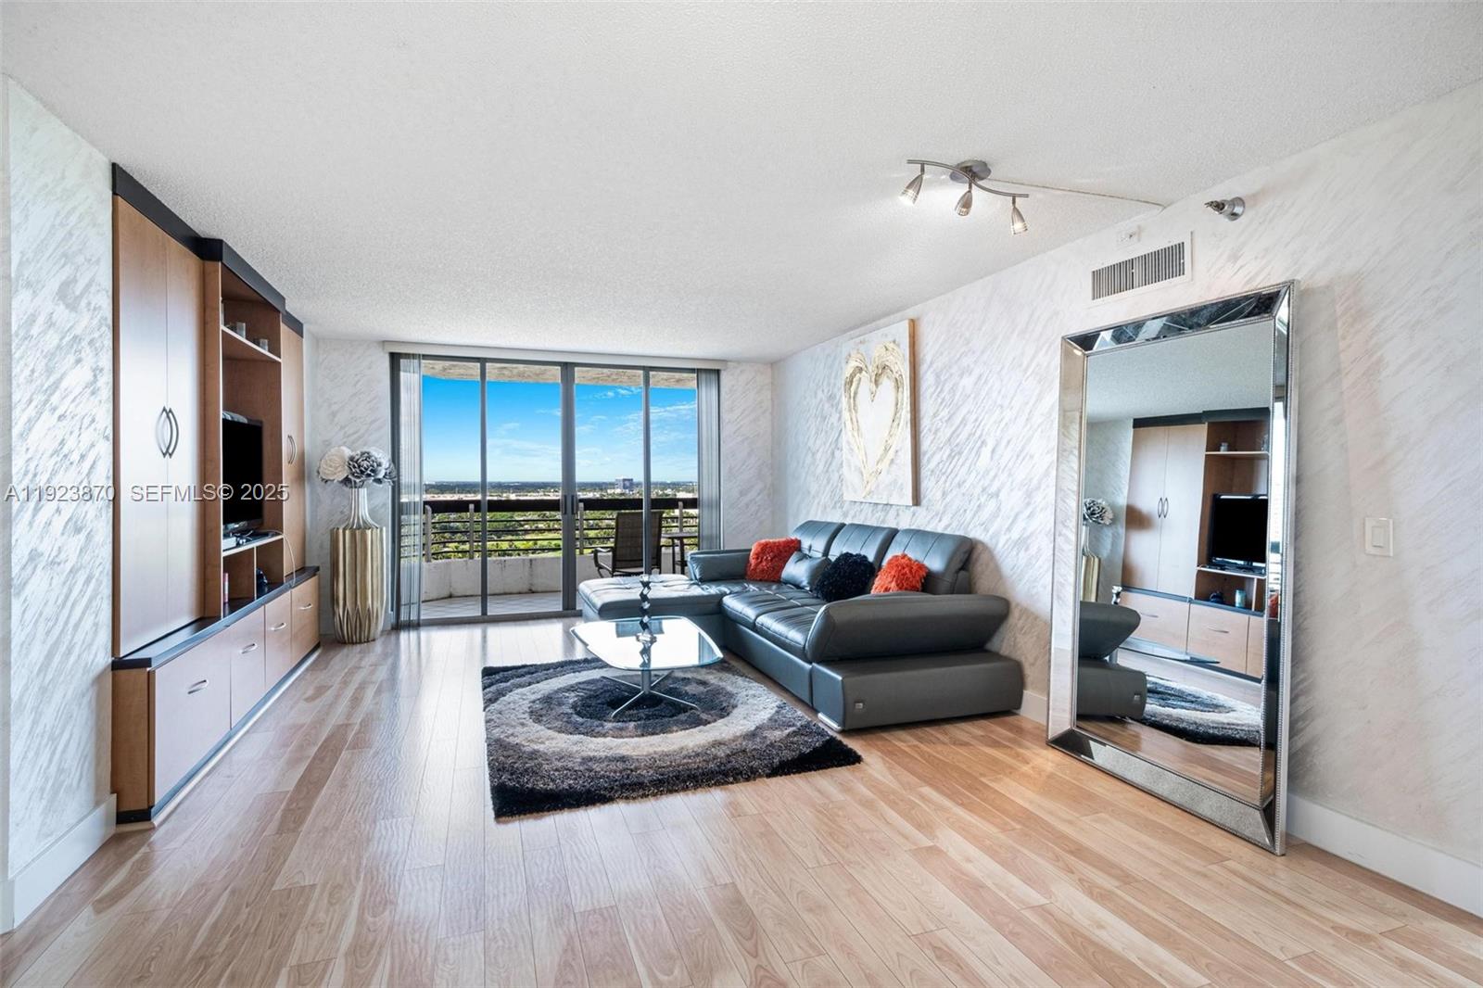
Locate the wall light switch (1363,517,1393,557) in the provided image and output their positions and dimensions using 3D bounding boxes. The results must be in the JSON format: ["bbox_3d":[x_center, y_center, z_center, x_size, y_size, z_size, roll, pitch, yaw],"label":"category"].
[{"bbox_3d":[2.023,0.138,2.224,0.012,0.116,0.072,0,1,-21],"label":"wall light switch"}]

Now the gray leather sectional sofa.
[{"bbox_3d":[0.032,0.686,4.779,1.882,0.941,3.009,0,1,-21],"label":"gray leather sectional sofa"}]

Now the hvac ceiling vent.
[{"bbox_3d":[1.704,-0.960,3.032,0.020,0.186,0.514,0,1,-21],"label":"hvac ceiling vent"}]

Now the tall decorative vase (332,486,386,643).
[{"bbox_3d":[-2.992,0.547,5.466,0.421,1.191,0.421,0,1,-21],"label":"tall decorative vase"}]

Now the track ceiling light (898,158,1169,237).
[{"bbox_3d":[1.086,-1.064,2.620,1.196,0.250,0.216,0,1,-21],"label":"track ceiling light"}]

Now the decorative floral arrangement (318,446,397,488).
[{"bbox_3d":[-2.996,-0.215,5.454,0.578,0.343,0.490,0,1,-21],"label":"decorative floral arrangement"}]

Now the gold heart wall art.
[{"bbox_3d":[0.960,-0.538,4.970,0.047,1.209,0.907,0,1,-21],"label":"gold heart wall art"}]

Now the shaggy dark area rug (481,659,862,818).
[{"bbox_3d":[-0.565,1.157,3.862,1.578,0.039,2.127,0,1,-21],"label":"shaggy dark area rug"}]

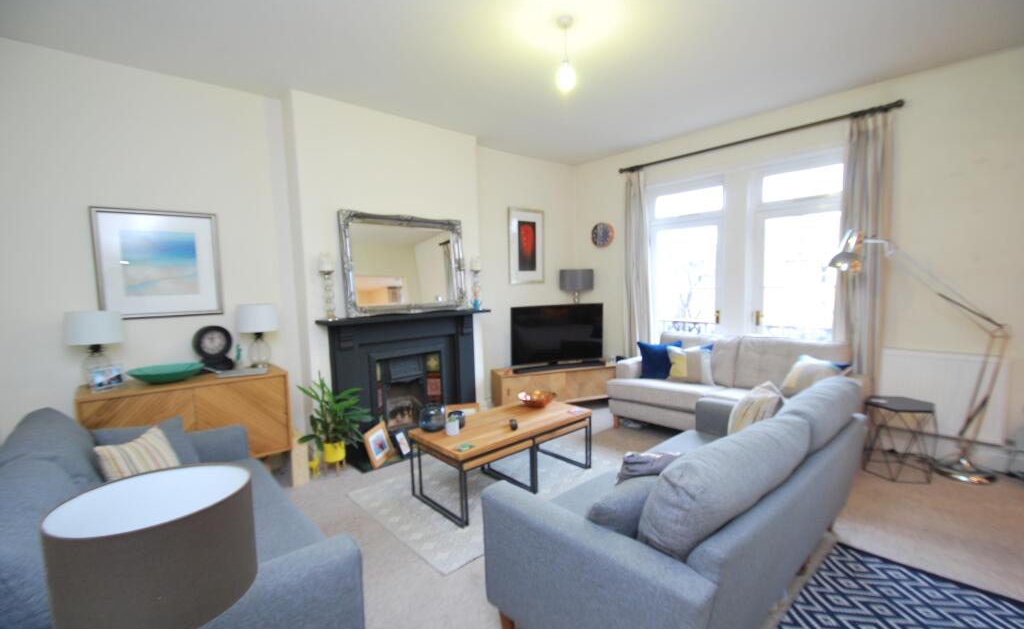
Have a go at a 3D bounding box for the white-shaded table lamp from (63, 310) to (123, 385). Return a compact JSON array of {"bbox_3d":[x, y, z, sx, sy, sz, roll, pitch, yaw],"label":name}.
[{"bbox_3d":[-2.650,0.222,2.716,0.270,0.490,0.270,-5,6,-39],"label":"white-shaded table lamp"}]

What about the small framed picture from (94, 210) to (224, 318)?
[{"bbox_3d":[-2.280,-0.326,2.787,0.630,0.690,0.030,-5,6,-41],"label":"small framed picture"}]

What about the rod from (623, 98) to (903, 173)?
[{"bbox_3d":[2.096,-1.641,4.146,0.090,0.060,2.553,-5,6,-39],"label":"rod"}]

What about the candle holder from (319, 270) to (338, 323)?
[{"bbox_3d":[-1.363,-0.145,3.189,0.108,0.377,0.108,-5,6,-41],"label":"candle holder"}]

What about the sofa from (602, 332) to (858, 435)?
[{"bbox_3d":[1.912,0.667,3.753,1.931,0.824,0.866,3,6,39],"label":"sofa"}]

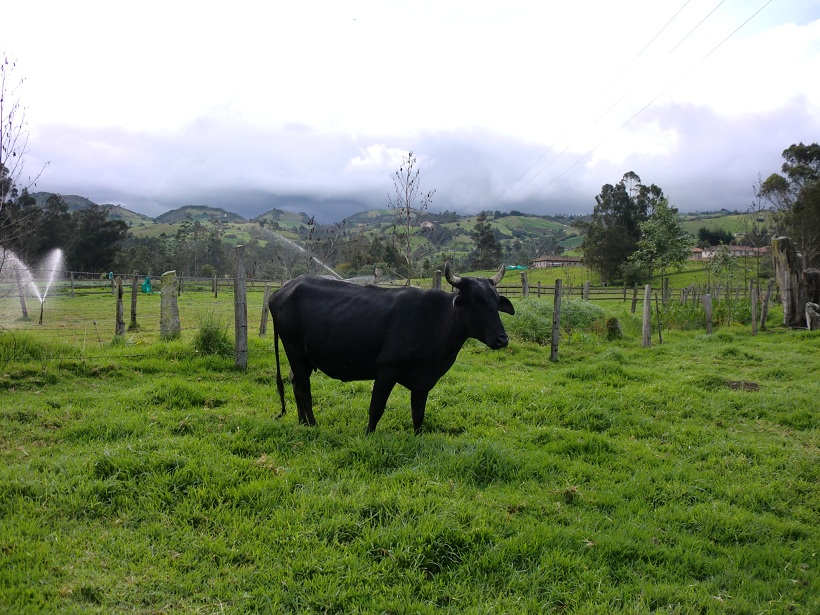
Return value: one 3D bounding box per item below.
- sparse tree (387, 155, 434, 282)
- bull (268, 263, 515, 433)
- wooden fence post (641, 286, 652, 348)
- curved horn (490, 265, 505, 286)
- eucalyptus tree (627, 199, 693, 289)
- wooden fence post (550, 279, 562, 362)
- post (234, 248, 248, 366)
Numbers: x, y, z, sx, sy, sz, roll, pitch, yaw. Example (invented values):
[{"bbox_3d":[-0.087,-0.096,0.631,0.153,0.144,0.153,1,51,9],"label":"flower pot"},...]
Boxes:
[{"bbox_3d":[0.022,-3.495,36.000,2.100,6.643,2.000,0,3,0],"label":"sparse tree"},{"bbox_3d":[-0.240,0.378,7.427,2.200,1.540,0.680,2,3,29],"label":"bull"},{"bbox_3d":[4.570,0.164,16.000,0.150,1.177,0.150,0,3,0],"label":"wooden fence post"},{"bbox_3d":[0.740,-0.268,7.050,0.120,0.190,0.090,-3,4,-45],"label":"curved horn"},{"bbox_3d":[11.179,-2.477,37.000,2.800,4.775,2.600,0,3,0],"label":"eucalyptus tree"},{"bbox_3d":[2.329,0.215,13.200,0.110,1.321,0.110,3,3,0],"label":"wooden fence post"},{"bbox_3d":[-2.477,-0.004,12.200,0.165,1.817,0.165,0,3,0],"label":"post"}]

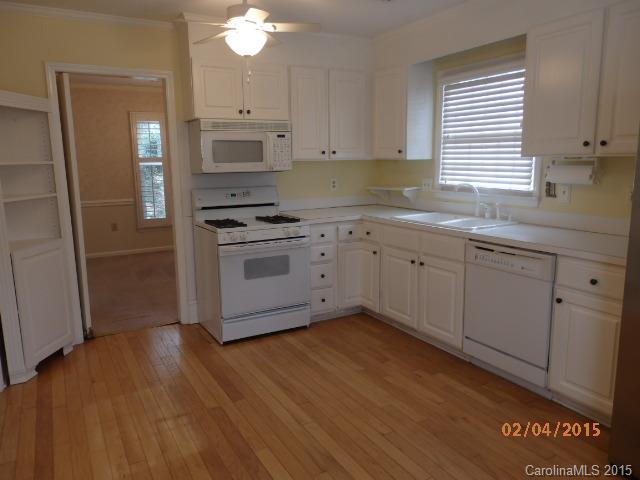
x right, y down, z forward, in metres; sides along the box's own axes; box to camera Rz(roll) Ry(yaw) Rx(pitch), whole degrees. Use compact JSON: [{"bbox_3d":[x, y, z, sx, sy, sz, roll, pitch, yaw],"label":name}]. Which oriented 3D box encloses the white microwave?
[{"bbox_3d":[-0.660,-0.770,3.835,0.760,0.404,0.390,-6,11,-29],"label":"white microwave"}]

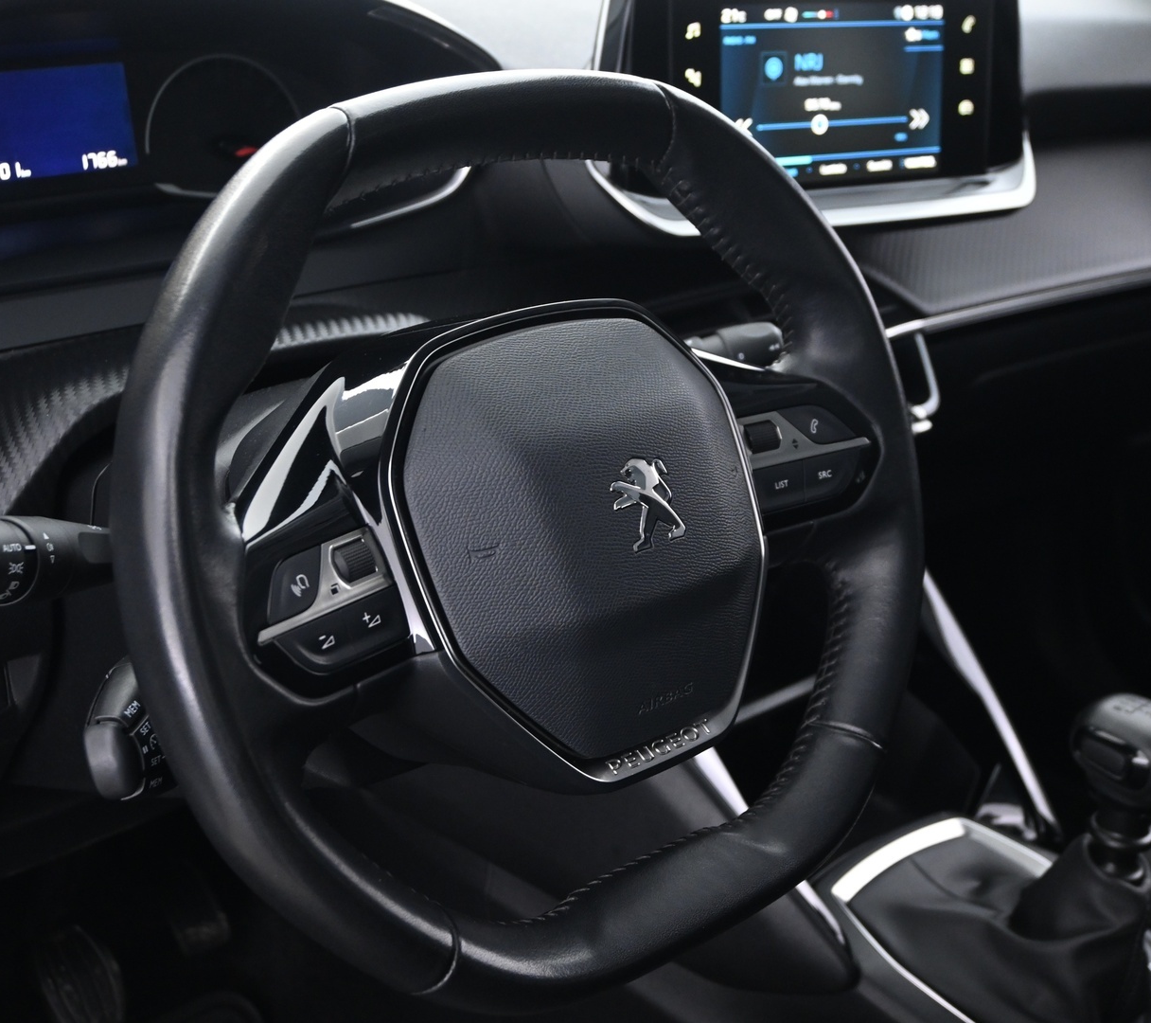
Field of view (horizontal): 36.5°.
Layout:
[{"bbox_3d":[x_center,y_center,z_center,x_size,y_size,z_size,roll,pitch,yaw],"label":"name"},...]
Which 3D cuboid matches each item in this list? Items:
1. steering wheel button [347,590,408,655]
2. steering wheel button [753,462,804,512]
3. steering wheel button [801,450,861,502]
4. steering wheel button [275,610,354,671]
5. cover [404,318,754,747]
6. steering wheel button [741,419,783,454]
[{"bbox_3d":[-0.068,0.038,0.580,0.008,0.019,0.026,-18,1,43],"label":"steering wheel button"},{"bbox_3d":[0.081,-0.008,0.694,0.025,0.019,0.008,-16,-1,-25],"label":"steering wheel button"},{"bbox_3d":[0.105,-0.015,0.705,0.029,0.019,0.008,-16,-1,-25],"label":"steering wheel button"},{"bbox_3d":[-0.085,0.045,0.560,0.008,0.019,0.030,-18,1,43],"label":"steering wheel button"},{"bbox_3d":[0.014,0.009,0.623,0.150,0.158,0.045,-17,7,-36],"label":"cover"},{"bbox_3d":[0.075,-0.030,0.692,0.015,0.013,0.008,-16,-1,-25],"label":"steering wheel button"}]

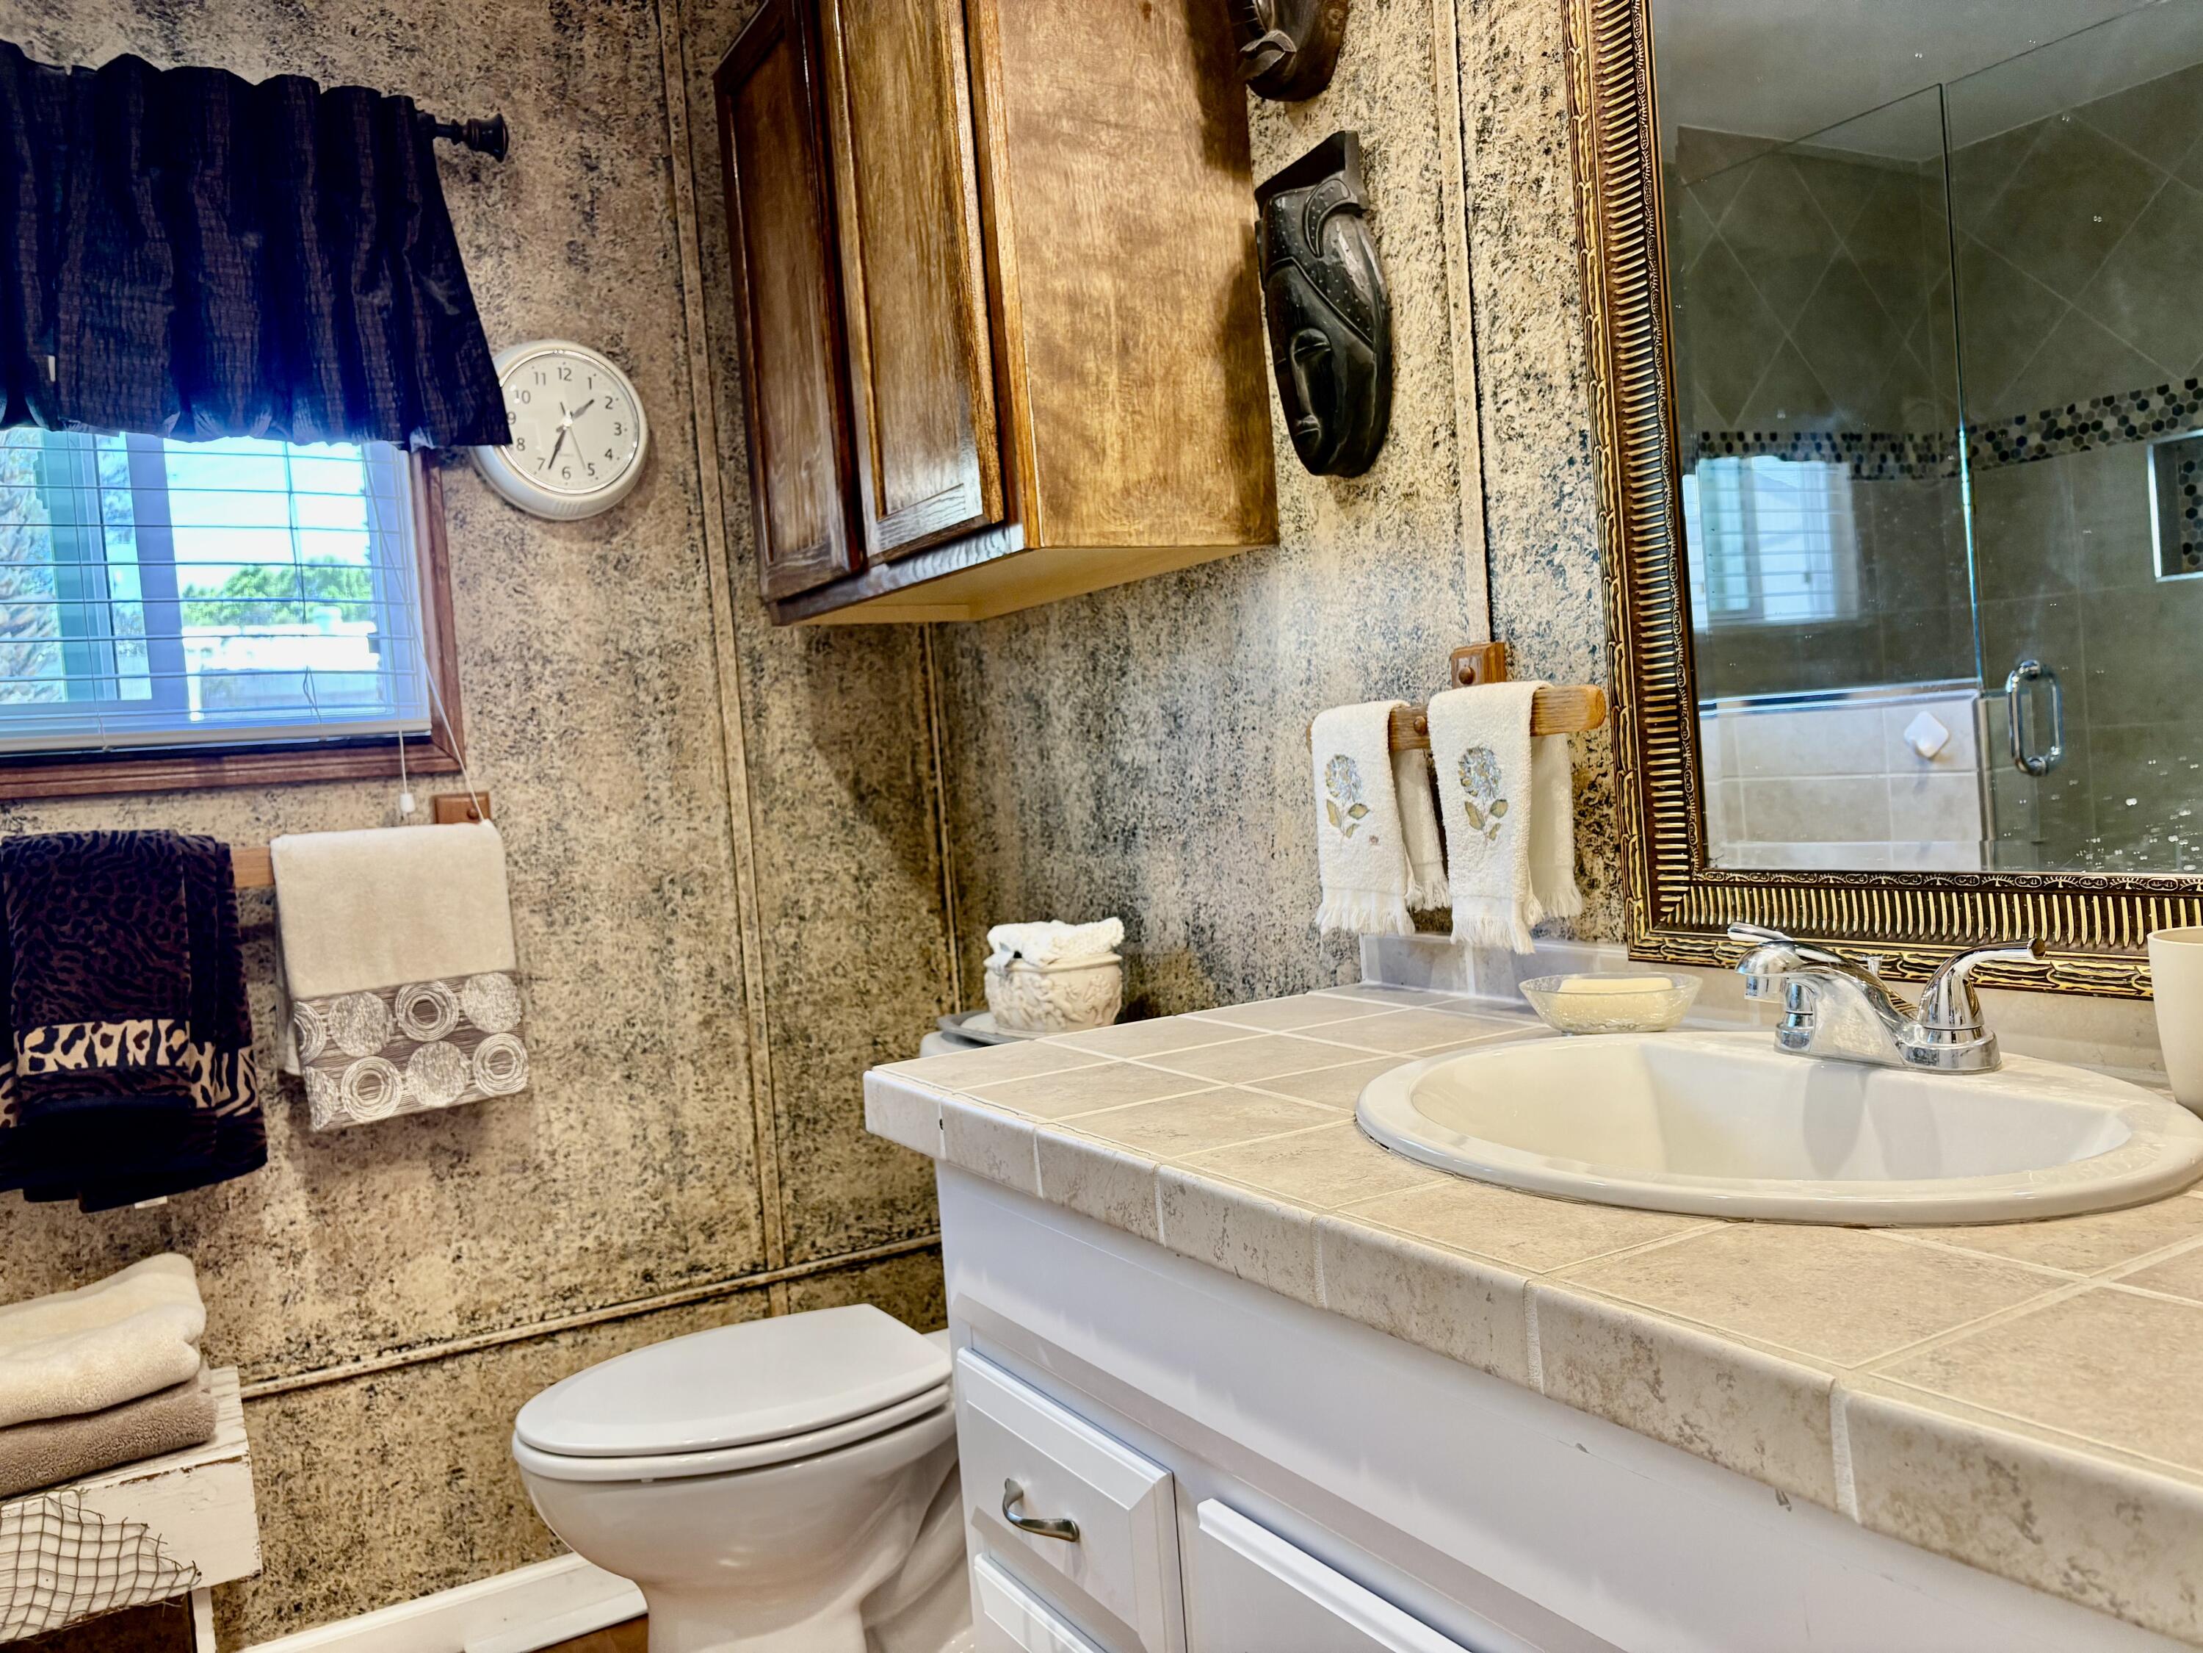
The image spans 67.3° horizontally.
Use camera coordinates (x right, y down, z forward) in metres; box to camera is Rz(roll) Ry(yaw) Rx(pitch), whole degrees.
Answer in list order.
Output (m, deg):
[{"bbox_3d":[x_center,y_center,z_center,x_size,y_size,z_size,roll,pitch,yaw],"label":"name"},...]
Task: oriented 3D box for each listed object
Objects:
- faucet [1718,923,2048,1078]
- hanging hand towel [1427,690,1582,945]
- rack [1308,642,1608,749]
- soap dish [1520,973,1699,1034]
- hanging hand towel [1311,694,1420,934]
[{"bbox_3d":[0.474,0.115,1.078,0.152,0.089,0.230,-5,2,-30],"label":"faucet"},{"bbox_3d":[0.353,-0.008,1.452,0.052,0.232,0.132,-5,2,-30],"label":"hanging hand towel"},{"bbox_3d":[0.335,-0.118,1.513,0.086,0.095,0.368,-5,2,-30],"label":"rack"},{"bbox_3d":[0.420,0.149,1.369,0.105,0.037,0.165,-5,2,-30],"label":"soap dish"},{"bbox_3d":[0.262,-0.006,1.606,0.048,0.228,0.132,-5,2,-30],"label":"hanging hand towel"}]

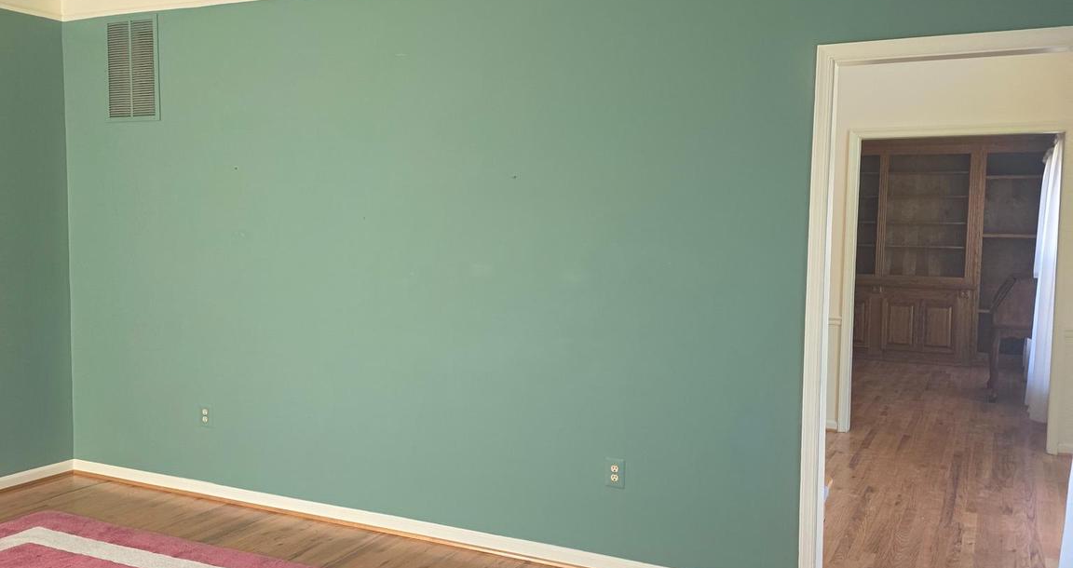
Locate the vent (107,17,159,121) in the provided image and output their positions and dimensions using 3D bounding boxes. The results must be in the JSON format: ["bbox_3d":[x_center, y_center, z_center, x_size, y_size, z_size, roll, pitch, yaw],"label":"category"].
[{"bbox_3d":[-2.111,-1.116,4.944,0.398,0.533,0.020,3,5,26],"label":"vent"}]

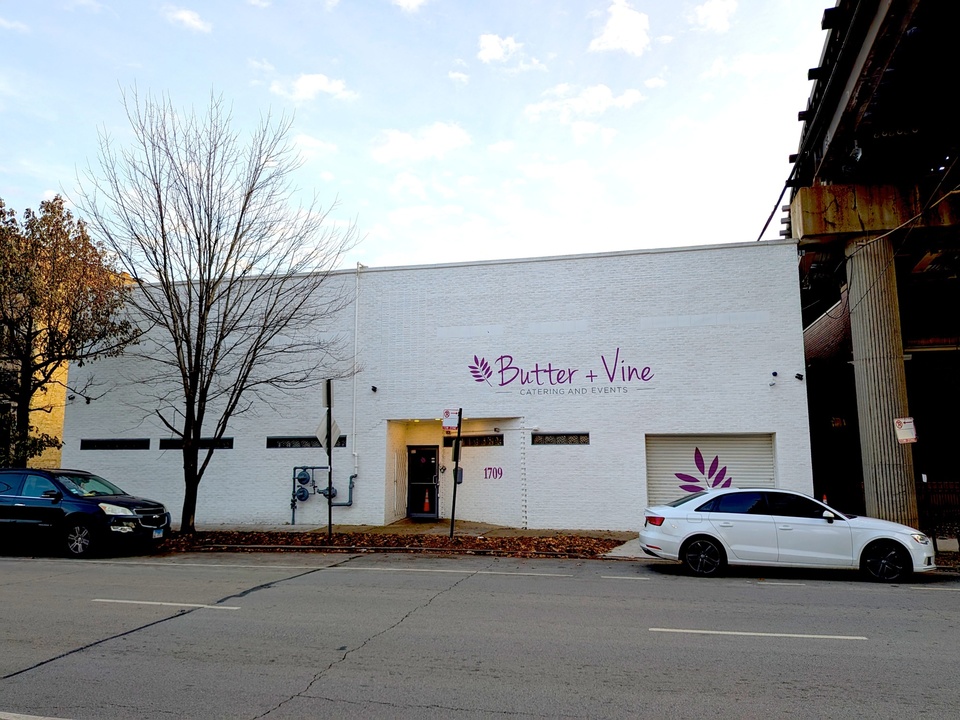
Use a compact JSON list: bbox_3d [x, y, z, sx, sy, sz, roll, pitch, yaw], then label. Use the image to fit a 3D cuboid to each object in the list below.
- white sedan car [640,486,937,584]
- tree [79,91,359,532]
[{"bbox_3d":[5.040,2.850,11.280,4.460,1.420,1.810,-2,-8,13],"label":"white sedan car"},{"bbox_3d":[-6.404,-1.452,15.954,6.800,10.900,6.400,0,-8,0],"label":"tree"}]

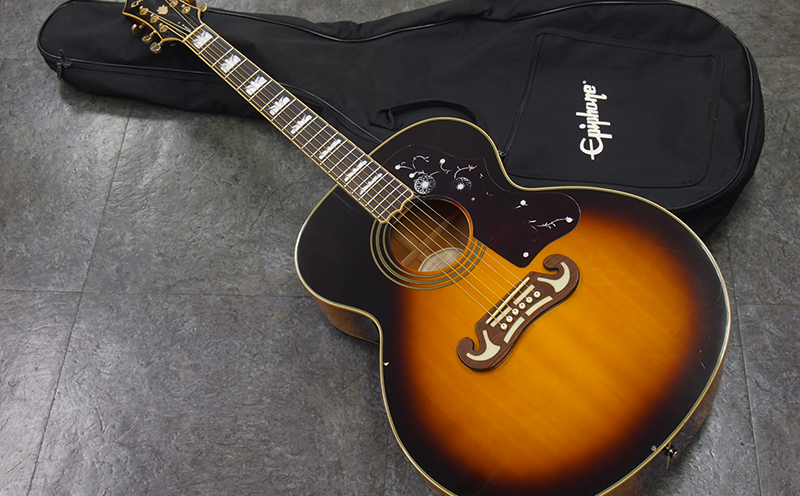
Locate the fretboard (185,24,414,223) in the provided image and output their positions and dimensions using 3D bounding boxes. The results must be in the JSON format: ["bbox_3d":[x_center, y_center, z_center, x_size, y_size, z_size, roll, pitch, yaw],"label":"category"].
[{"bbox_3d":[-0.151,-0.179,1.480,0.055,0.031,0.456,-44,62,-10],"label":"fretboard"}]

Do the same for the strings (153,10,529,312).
[{"bbox_3d":[-0.113,-0.148,1.443,0.056,0.019,0.740,-44,62,-10],"label":"strings"}]

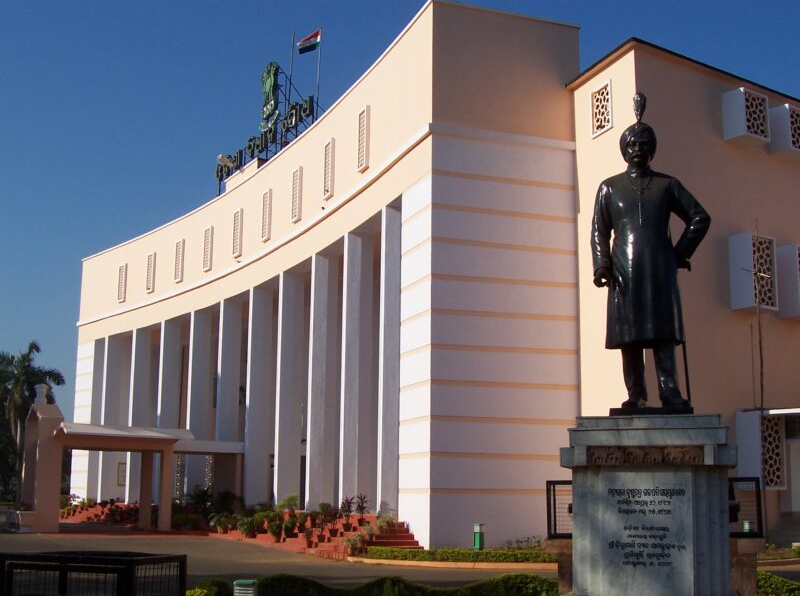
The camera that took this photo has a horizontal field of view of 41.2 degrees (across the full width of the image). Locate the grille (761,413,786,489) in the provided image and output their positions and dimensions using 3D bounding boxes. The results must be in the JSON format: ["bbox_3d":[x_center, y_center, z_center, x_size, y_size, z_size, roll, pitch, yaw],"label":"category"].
[{"bbox_3d":[9.393,3.877,26.724,1.028,1.866,0.127,8,-13,-36],"label":"grille"}]

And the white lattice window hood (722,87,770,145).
[{"bbox_3d":[9.325,-4.843,28.605,1.102,1.304,0.657,8,-13,-36],"label":"white lattice window hood"}]

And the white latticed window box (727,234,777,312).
[{"bbox_3d":[9.490,-0.643,28.485,1.031,2.007,0.744,8,-13,-36],"label":"white latticed window box"}]

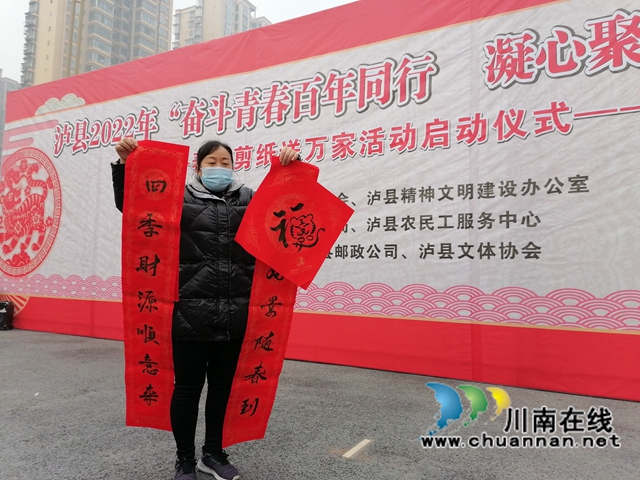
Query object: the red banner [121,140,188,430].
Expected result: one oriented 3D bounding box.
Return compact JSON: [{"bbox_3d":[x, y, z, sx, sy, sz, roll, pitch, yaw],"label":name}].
[{"bbox_3d":[-0.722,0.275,2.160,0.240,1.390,0.080,9,19,2],"label":"red banner"}]

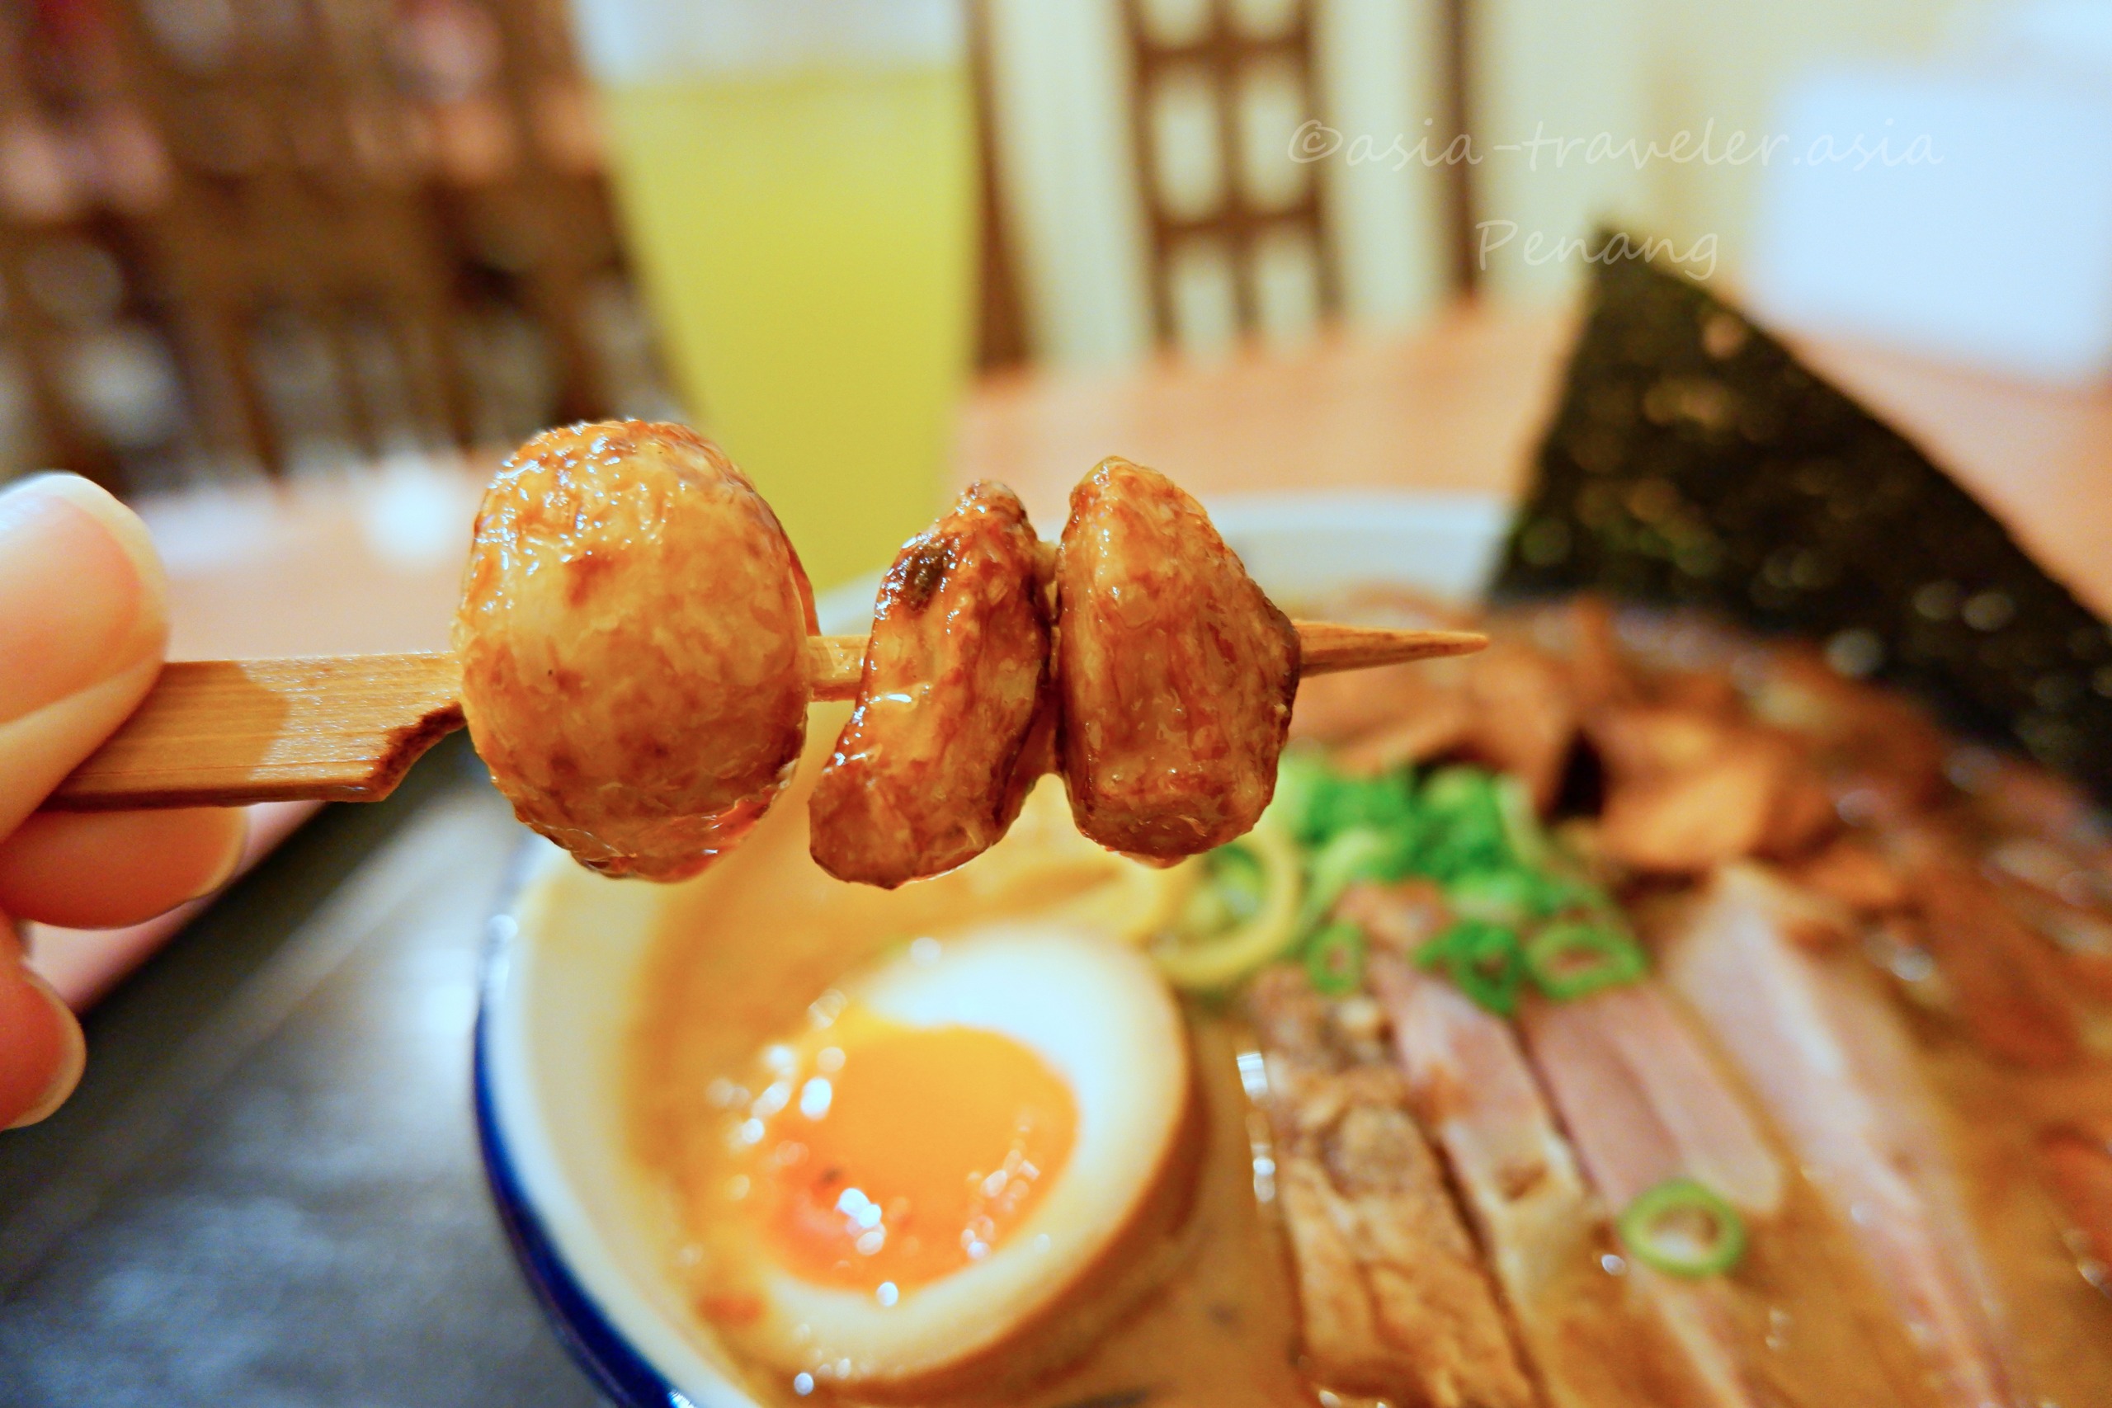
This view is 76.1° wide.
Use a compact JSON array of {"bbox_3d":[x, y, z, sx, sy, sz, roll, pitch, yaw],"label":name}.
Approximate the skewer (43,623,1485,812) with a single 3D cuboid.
[{"bbox_3d":[-0.028,0.001,0.091,0.116,0.003,0.010,-2,59,-1],"label":"skewer"}]

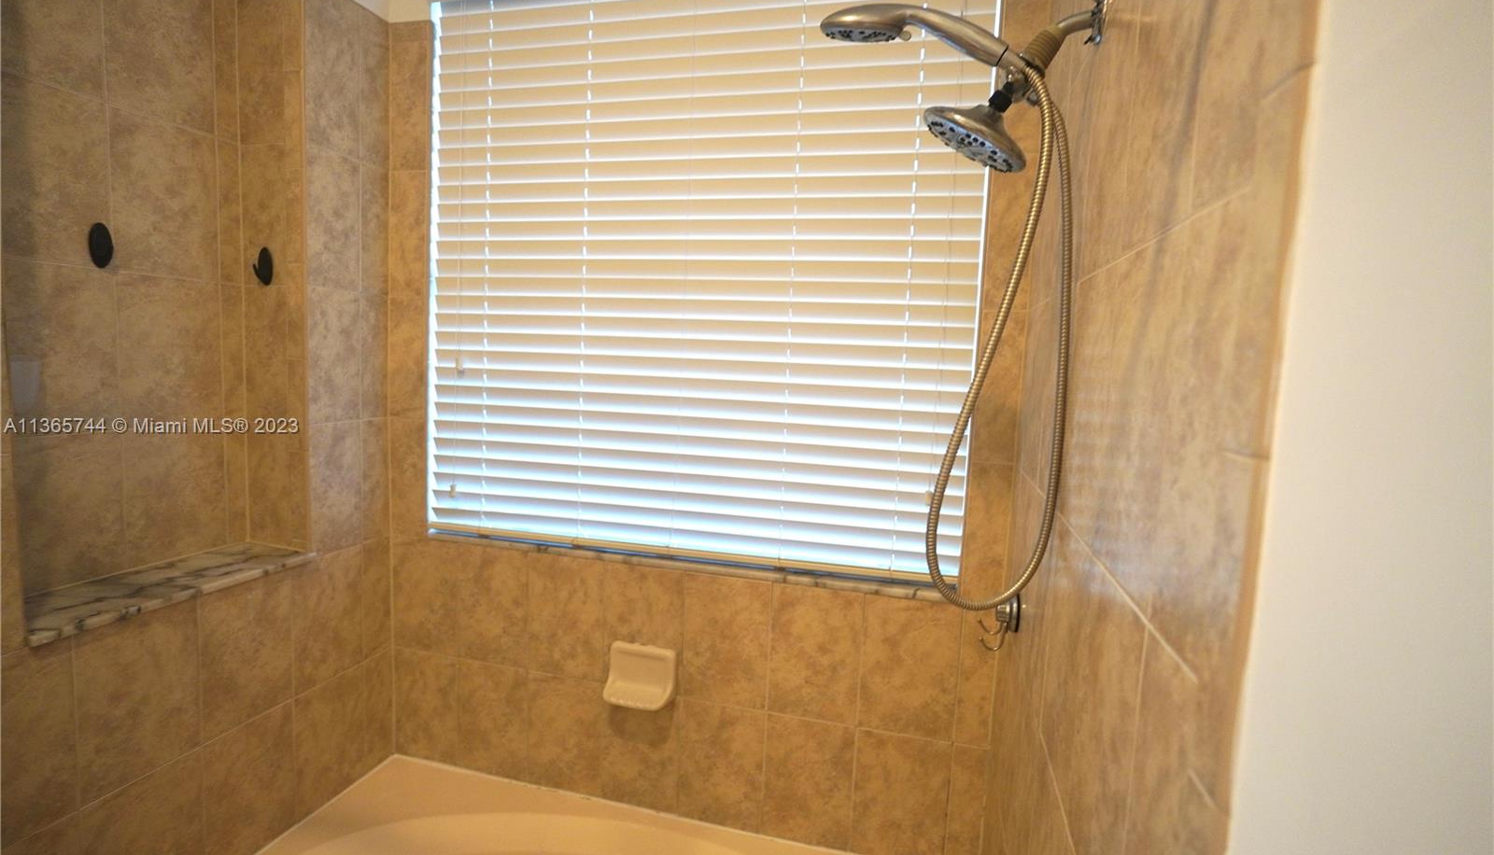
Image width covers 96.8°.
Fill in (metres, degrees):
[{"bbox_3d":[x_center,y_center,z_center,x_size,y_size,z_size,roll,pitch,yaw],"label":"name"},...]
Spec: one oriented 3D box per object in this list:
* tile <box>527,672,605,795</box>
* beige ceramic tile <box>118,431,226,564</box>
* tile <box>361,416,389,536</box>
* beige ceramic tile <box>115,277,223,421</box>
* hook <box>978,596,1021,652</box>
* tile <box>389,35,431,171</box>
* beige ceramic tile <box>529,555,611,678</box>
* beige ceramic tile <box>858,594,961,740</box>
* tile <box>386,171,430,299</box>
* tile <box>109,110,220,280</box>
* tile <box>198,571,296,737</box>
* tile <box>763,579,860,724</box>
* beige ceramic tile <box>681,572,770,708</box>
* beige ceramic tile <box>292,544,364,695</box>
[{"bbox_3d":[-0.462,0.770,1.671,0.203,0.298,0.010,4,5,14],"label":"tile"},{"bbox_3d":[-1.217,0.139,1.419,0.010,0.278,0.197,4,5,14],"label":"beige ceramic tile"},{"bbox_3d":[-0.945,0.133,1.689,0.010,0.306,0.090,4,5,14],"label":"tile"},{"bbox_3d":[-1.202,-0.157,1.390,0.010,0.302,0.200,4,6,15],"label":"beige ceramic tile"},{"bbox_3d":[0.443,0.342,1.172,0.070,0.102,0.067,4,5,14],"label":"hook"},{"bbox_3d":[-0.817,-0.777,1.612,0.121,0.297,0.010,4,6,15],"label":"tile"},{"bbox_3d":[-0.443,0.463,1.629,0.203,0.302,0.010,4,6,15],"label":"beige ceramic tile"},{"bbox_3d":[0.353,0.522,1.444,0.201,0.304,0.010,4,5,14],"label":"beige ceramic tile"},{"bbox_3d":[-0.835,-0.477,1.646,0.121,0.302,0.010,4,6,15],"label":"tile"},{"bbox_3d":[-1.191,-0.465,1.363,0.010,0.306,0.197,4,5,14],"label":"tile"},{"bbox_3d":[-1.042,0.464,1.387,0.010,0.302,0.196,4,6,15],"label":"tile"},{"bbox_3d":[0.151,0.504,1.472,0.202,0.302,0.010,4,6,15],"label":"tile"},{"bbox_3d":[-0.047,0.495,1.544,0.207,0.304,0.010,4,5,14],"label":"beige ceramic tile"},{"bbox_3d":[-0.994,0.450,1.577,0.010,0.303,0.194,4,5,14],"label":"beige ceramic tile"}]

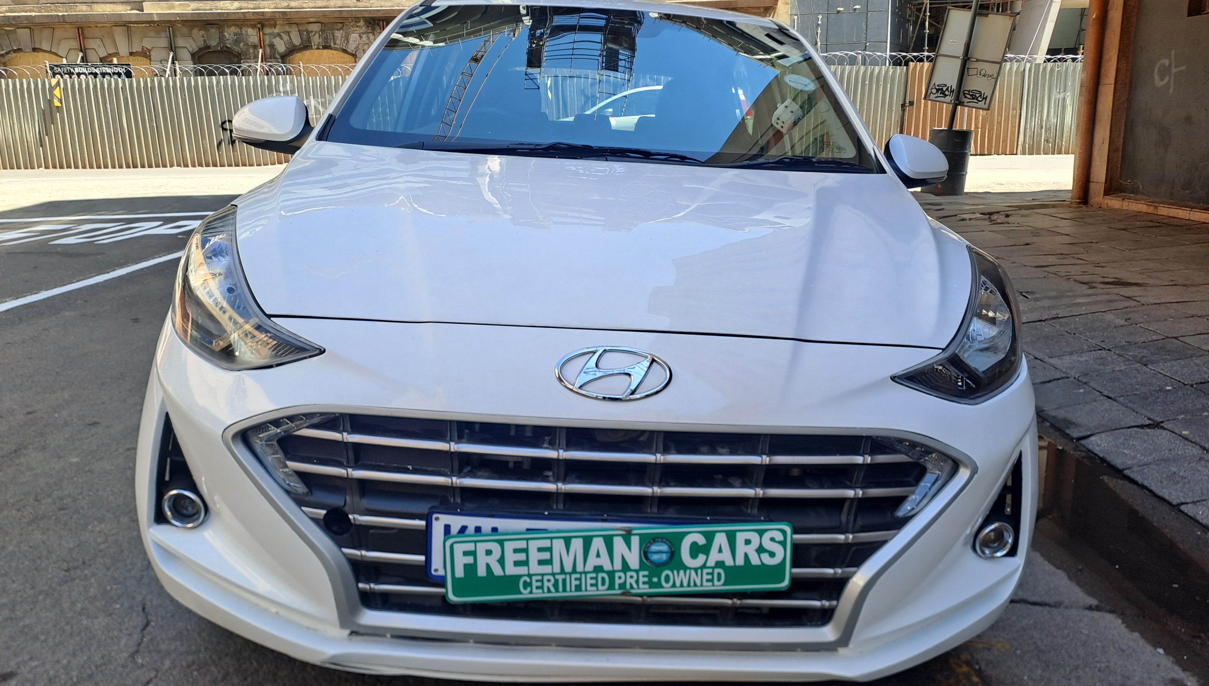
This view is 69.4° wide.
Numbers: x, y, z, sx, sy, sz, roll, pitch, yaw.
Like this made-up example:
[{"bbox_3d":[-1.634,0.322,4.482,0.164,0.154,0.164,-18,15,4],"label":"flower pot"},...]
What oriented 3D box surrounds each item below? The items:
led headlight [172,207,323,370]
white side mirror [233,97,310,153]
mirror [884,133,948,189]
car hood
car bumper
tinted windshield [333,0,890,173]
[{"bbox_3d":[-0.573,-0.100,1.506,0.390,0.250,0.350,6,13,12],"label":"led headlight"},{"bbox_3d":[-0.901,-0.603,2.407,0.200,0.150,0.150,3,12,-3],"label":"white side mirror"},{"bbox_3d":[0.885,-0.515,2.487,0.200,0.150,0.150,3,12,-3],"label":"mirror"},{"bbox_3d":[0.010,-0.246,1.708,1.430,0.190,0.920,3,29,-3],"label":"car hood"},{"bbox_3d":[-0.002,0.228,1.427,1.630,0.550,0.470,3,12,-3],"label":"car bumper"},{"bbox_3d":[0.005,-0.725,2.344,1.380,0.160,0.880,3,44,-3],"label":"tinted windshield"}]

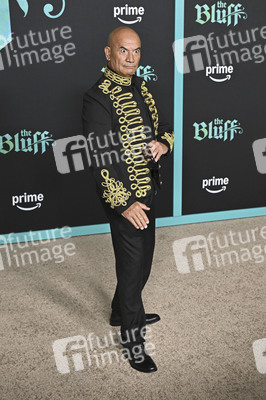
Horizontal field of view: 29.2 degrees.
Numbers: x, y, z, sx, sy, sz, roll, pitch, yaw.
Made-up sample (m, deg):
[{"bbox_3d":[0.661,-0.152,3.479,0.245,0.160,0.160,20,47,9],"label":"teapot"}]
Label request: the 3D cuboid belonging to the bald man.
[{"bbox_3d":[0.005,-0.010,2.756,0.480,1.755,0.550,10,19,35],"label":"bald man"}]

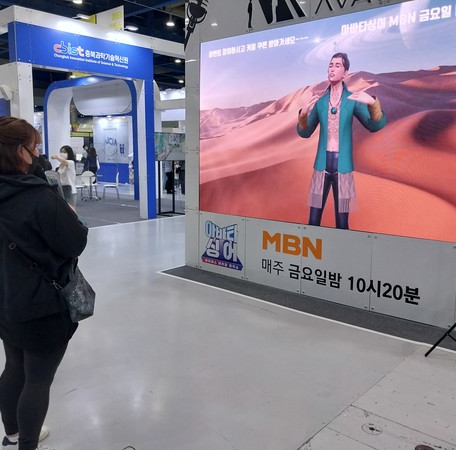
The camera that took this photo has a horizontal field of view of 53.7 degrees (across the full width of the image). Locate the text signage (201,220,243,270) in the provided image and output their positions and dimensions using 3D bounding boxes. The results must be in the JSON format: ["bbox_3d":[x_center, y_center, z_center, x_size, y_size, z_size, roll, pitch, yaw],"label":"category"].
[{"bbox_3d":[-0.069,0.237,5.429,0.684,0.548,0.020,8,12,41],"label":"text signage"}]

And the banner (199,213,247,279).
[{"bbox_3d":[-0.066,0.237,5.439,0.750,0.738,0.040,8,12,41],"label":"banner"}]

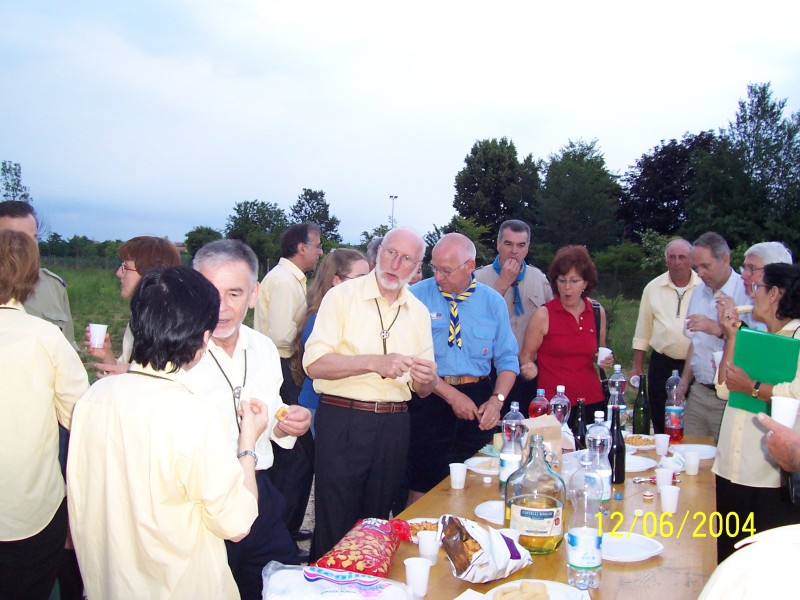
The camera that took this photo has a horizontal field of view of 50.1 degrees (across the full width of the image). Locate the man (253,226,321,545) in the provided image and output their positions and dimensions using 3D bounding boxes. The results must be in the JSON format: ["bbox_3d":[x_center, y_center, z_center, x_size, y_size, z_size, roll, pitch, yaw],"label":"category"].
[{"bbox_3d":[-0.591,0.474,4.534,0.380,1.760,0.480,-1,3,-10],"label":"man"}]

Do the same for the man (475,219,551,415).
[{"bbox_3d":[0.551,0.498,4.195,0.540,1.779,0.400,0,3,9],"label":"man"}]

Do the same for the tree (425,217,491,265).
[{"bbox_3d":[2.821,-1.947,41.928,3.500,4.200,3.500,1,2,0],"label":"tree"}]

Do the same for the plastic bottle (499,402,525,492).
[{"bbox_3d":[0.396,0.522,2.980,0.089,0.330,0.089,0,3,0],"label":"plastic bottle"}]

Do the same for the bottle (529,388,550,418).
[{"bbox_3d":[0.567,0.505,3.454,0.088,0.310,0.088,0,3,0],"label":"bottle"}]

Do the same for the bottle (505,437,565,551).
[{"bbox_3d":[0.390,0.550,2.443,0.172,0.325,0.172,0,3,9],"label":"bottle"}]

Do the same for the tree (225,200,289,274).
[{"bbox_3d":[-8.726,-3.554,52.127,4.200,5.001,4.000,0,3,0],"label":"tree"}]

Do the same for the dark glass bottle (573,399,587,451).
[{"bbox_3d":[0.722,0.538,3.425,0.073,0.287,0.073,1,2,0],"label":"dark glass bottle"}]

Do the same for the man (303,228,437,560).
[{"bbox_3d":[-0.112,0.570,3.368,0.540,1.700,0.420,-1,3,-20],"label":"man"}]

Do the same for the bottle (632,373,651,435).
[{"bbox_3d":[1.138,0.496,4.011,0.079,0.295,0.079,1,3,16],"label":"bottle"}]

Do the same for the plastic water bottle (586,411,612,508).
[{"bbox_3d":[0.660,0.537,2.838,0.088,0.327,0.088,1,2,0],"label":"plastic water bottle"}]

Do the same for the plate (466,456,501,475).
[{"bbox_3d":[0.375,0.656,3.359,0.250,0.020,0.250,0,3,0],"label":"plate"}]

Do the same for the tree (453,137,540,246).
[{"bbox_3d":[4.495,-4.152,39.829,4.200,7.000,4.200,0,3,0],"label":"tree"}]

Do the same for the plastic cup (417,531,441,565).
[{"bbox_3d":[0.076,0.676,2.327,0.065,0.084,0.065,0,3,2],"label":"plastic cup"}]

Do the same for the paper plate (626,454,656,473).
[{"bbox_3d":[0.897,0.654,3.386,0.250,0.020,0.250,0,3,0],"label":"paper plate"}]

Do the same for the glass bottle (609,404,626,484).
[{"bbox_3d":[0.825,0.546,3.244,0.073,0.287,0.073,1,2,0],"label":"glass bottle"}]

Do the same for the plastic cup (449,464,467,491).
[{"bbox_3d":[0.212,0.640,3.102,0.064,0.082,0.064,1,2,0],"label":"plastic cup"}]

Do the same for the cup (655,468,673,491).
[{"bbox_3d":[0.943,0.646,3.053,0.066,0.081,0.066,1,3,17],"label":"cup"}]

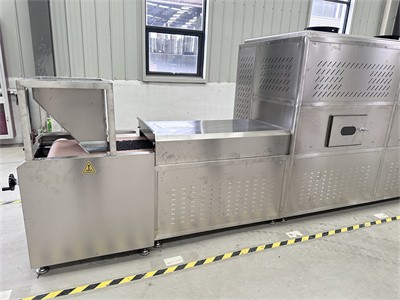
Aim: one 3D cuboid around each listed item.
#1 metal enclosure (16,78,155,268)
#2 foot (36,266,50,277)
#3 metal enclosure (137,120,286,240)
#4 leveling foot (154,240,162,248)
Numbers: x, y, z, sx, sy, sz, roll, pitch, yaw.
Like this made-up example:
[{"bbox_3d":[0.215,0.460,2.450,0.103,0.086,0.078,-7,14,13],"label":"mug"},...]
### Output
[{"bbox_3d":[-0.868,0.080,2.224,0.855,1.257,0.759,-4,17,-21],"label":"metal enclosure"},{"bbox_3d":[-1.116,0.831,1.962,0.084,0.053,0.084,-4,17,-21],"label":"foot"},{"bbox_3d":[0.095,0.189,2.642,1.221,0.903,0.732,-4,17,-21],"label":"metal enclosure"},{"bbox_3d":[-0.354,0.780,2.336,0.060,0.062,0.060,-4,16,-21],"label":"leveling foot"}]

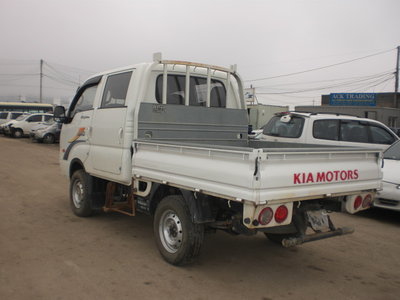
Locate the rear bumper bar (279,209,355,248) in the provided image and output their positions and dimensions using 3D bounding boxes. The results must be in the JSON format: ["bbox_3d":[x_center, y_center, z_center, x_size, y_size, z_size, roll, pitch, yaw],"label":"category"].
[{"bbox_3d":[1.058,0.656,3.700,1.000,0.290,0.180,0,3,-36],"label":"rear bumper bar"}]

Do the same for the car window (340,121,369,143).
[{"bbox_3d":[3.450,-0.411,9.349,0.860,0.460,0.070,-1,-5,-29],"label":"car window"}]

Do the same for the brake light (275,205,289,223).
[{"bbox_3d":[0.659,0.519,3.363,0.145,0.145,0.050,0,3,-36],"label":"brake light"}]

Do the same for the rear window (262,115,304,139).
[{"bbox_3d":[1.883,-0.509,9.360,0.100,0.460,1.300,24,-6,-29],"label":"rear window"}]

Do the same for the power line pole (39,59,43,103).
[{"bbox_3d":[-19.997,-6.654,52.238,0.300,9.330,0.300,2,3,0],"label":"power line pole"}]

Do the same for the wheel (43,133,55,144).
[{"bbox_3d":[-8.589,-0.632,23.564,0.610,0.610,0.200,0,4,-37],"label":"wheel"}]

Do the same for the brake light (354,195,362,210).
[{"bbox_3d":[1.501,0.499,3.976,0.145,0.145,0.050,0,3,-37],"label":"brake light"}]

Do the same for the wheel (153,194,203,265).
[{"bbox_3d":[-0.221,0.811,4.272,0.200,0.670,0.670,0,3,-36],"label":"wheel"}]

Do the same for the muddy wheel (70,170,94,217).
[{"bbox_3d":[-1.674,0.615,6.047,0.210,0.660,0.660,0,3,-37],"label":"muddy wheel"}]

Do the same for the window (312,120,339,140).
[{"bbox_3d":[2.721,-0.435,8.949,0.760,0.430,0.070,-1,-5,-29],"label":"window"}]

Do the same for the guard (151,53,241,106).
[{"bbox_3d":[-0.016,-0.838,5.174,1.460,0.600,0.090,0,3,-36],"label":"guard"}]

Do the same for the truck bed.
[{"bbox_3d":[0.536,0.143,4.338,1.730,0.400,1.930,0,3,-37],"label":"truck bed"}]

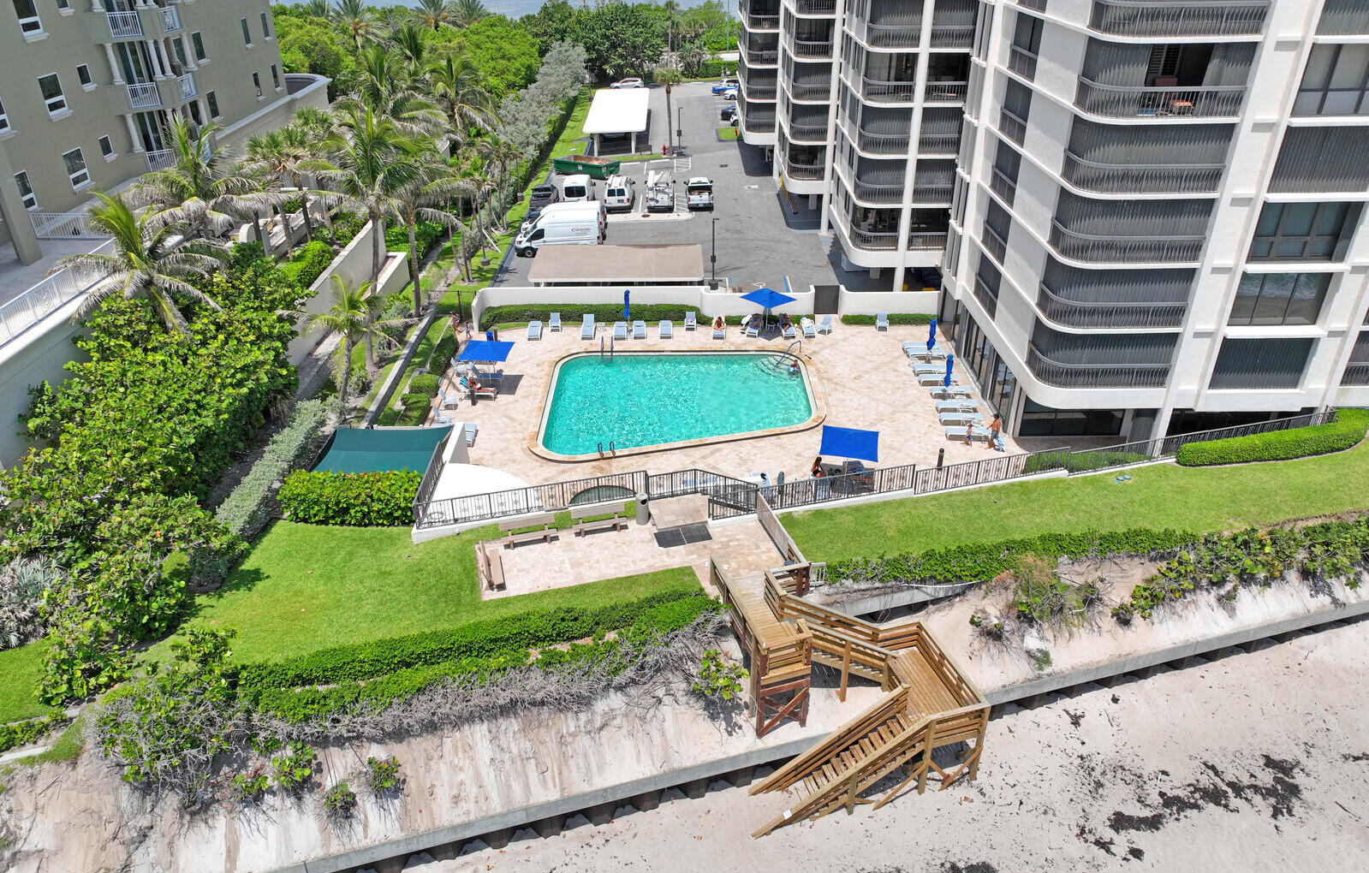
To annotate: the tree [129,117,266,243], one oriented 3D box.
[{"bbox_3d":[-23.140,-10.300,46.089,6.600,9.929,6.600,-1,30,0],"label":"tree"}]

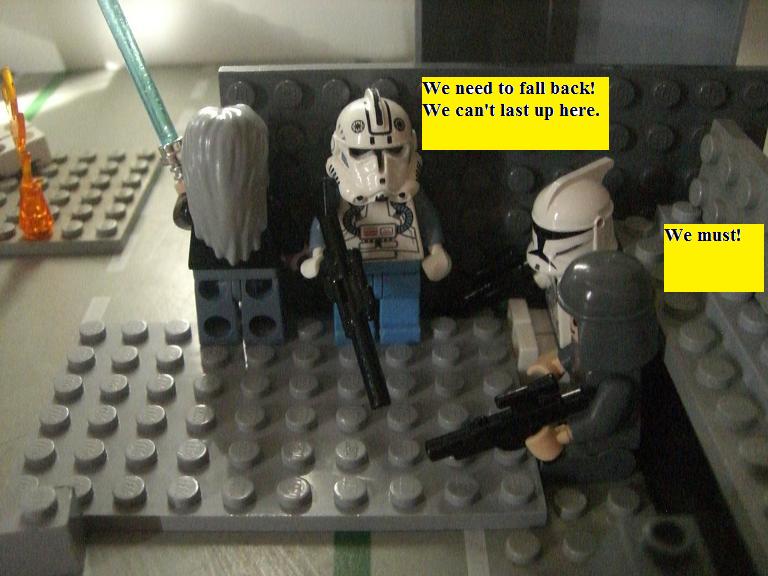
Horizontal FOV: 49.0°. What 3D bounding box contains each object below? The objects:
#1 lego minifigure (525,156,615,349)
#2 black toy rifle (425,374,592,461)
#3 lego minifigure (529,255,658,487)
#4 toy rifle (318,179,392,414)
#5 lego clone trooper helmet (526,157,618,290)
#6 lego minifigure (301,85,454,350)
[{"bbox_3d":[0.030,-0.003,0.141,0.017,0.038,0.020,-3,33,-6],"label":"lego minifigure"},{"bbox_3d":[0.018,0.019,0.116,0.025,0.009,0.004,-22,34,4],"label":"black toy rifle"},{"bbox_3d":[0.030,0.010,0.122,0.017,0.035,0.020,-2,33,-3],"label":"lego minifigure"},{"bbox_3d":[-0.006,0.003,0.133,0.009,0.033,0.004,-19,-14,18],"label":"toy rifle"},{"bbox_3d":[0.030,-0.011,0.136,0.015,0.019,0.013,-12,35,-19],"label":"lego clone trooper helmet"},{"bbox_3d":[-0.001,-0.010,0.144,0.026,0.045,0.017,-2,33,-3],"label":"lego minifigure"}]

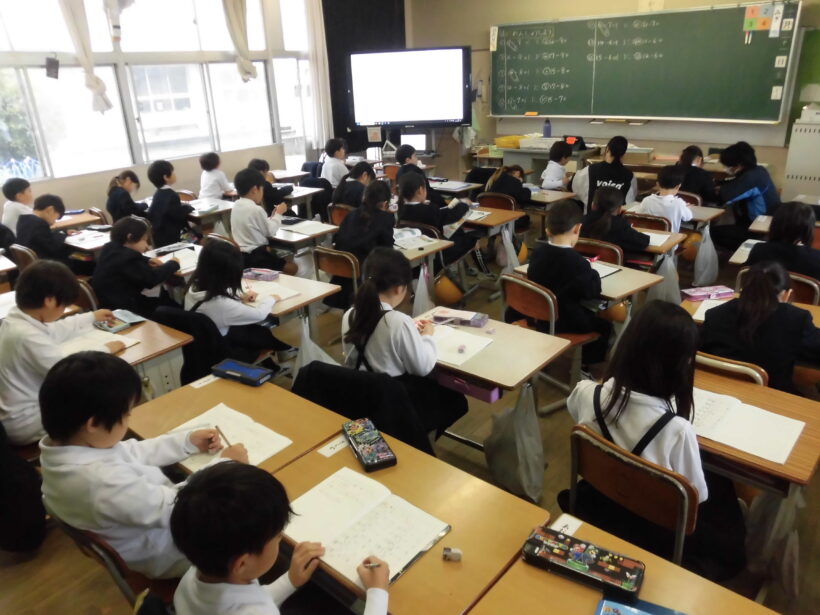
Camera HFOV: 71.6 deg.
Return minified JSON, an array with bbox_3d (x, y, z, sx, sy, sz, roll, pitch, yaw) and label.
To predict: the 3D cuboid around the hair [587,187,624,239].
[{"bbox_3d":[1.196,-0.580,3.448,0.200,0.300,0.220,16,29,38],"label":"hair"}]

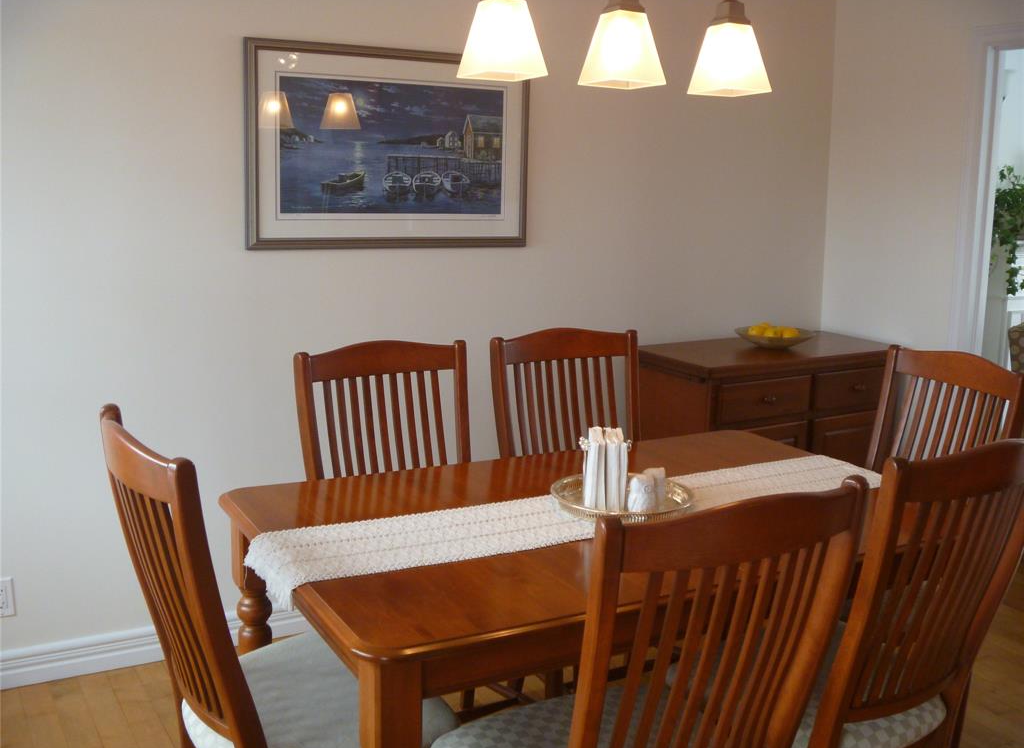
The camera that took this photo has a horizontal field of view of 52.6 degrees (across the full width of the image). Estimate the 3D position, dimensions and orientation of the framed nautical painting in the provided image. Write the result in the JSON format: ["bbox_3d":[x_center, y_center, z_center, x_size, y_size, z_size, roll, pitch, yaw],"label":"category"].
[{"bbox_3d":[-0.355,-0.699,3.225,0.940,0.608,0.030,-5,11,-28],"label":"framed nautical painting"}]

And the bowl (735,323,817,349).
[{"bbox_3d":[0.967,-0.141,3.807,0.300,0.080,0.300,0,10,0],"label":"bowl"}]

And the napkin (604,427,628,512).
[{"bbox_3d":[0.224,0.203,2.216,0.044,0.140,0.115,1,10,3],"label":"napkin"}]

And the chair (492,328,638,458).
[{"bbox_3d":[0.281,0.412,2.845,0.490,1.020,0.560,-5,11,-28],"label":"chair"}]

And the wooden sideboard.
[{"bbox_3d":[0.922,0.329,3.833,0.950,0.860,0.490,-5,11,-30],"label":"wooden sideboard"}]

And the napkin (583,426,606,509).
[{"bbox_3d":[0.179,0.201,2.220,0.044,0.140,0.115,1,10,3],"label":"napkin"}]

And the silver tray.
[{"bbox_3d":[0.230,0.264,2.188,0.305,0.032,0.305,0,10,0],"label":"silver tray"}]

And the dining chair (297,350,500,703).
[{"bbox_3d":[-0.219,0.454,2.578,0.490,1.020,0.560,-5,11,-28],"label":"dining chair"}]

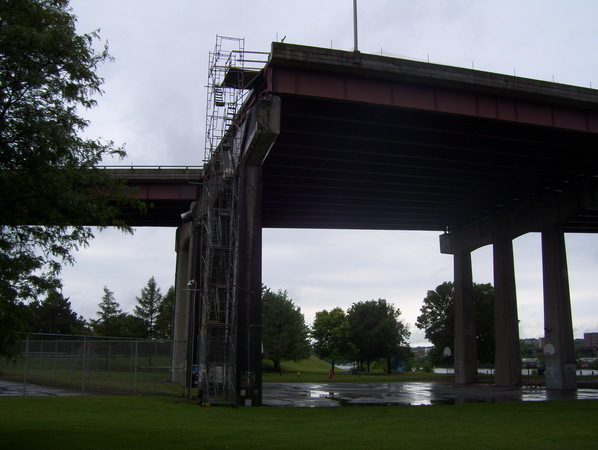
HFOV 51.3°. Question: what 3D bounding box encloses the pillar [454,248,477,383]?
[{"bbox_3d":[16.383,9.031,62.311,1.250,13.149,2.000,4,-13,-16],"label":"pillar"}]

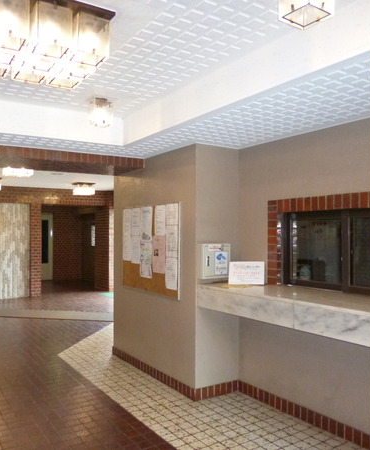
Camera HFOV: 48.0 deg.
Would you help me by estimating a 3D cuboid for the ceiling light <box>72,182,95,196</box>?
[{"bbox_3d":[-2.248,-0.798,9.253,0.375,0.230,0.375,0,-1,-35],"label":"ceiling light"}]

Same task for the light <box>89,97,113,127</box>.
[{"bbox_3d":[-0.655,-0.880,3.259,0.160,0.185,0.160,0,-1,-35],"label":"light"}]

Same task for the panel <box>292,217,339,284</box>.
[{"bbox_3d":[1.059,0.204,3.390,0.030,0.520,0.490,0,-1,-35],"label":"panel"}]

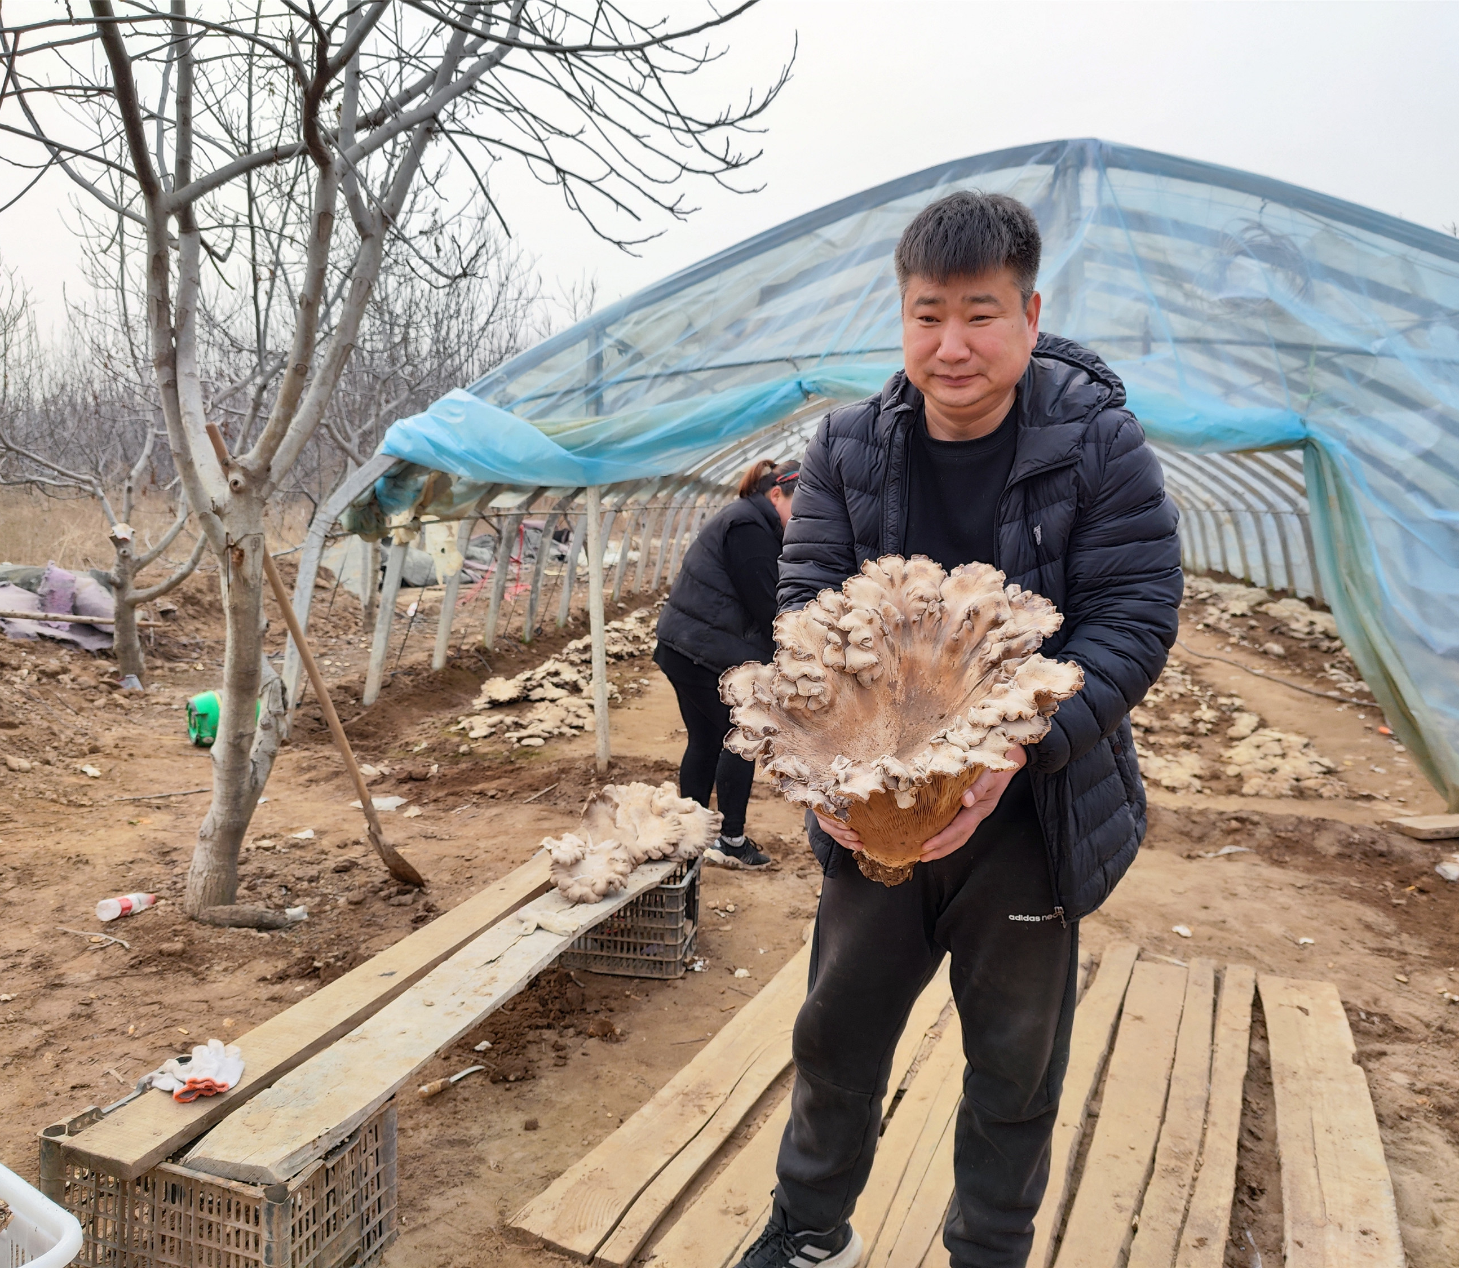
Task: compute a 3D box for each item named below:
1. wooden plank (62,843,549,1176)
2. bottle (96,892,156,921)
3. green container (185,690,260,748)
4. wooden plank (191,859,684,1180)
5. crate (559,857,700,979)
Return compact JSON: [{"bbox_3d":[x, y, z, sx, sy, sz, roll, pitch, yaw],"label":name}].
[{"bbox_3d":[-0.717,0.754,2.825,0.160,0.028,1.945,3,7,19],"label":"wooden plank"},{"bbox_3d":[-1.926,0.868,3.755,0.064,0.064,0.176,7,10,43],"label":"bottle"},{"bbox_3d":[-2.672,0.453,6.185,0.320,0.285,0.285,-4,9,-35],"label":"green container"},{"bbox_3d":[-0.528,0.773,2.694,0.193,0.030,1.710,3,7,19],"label":"wooden plank"},{"bbox_3d":[-0.351,0.817,3.490,0.510,0.258,0.314,2,7,10],"label":"crate"}]

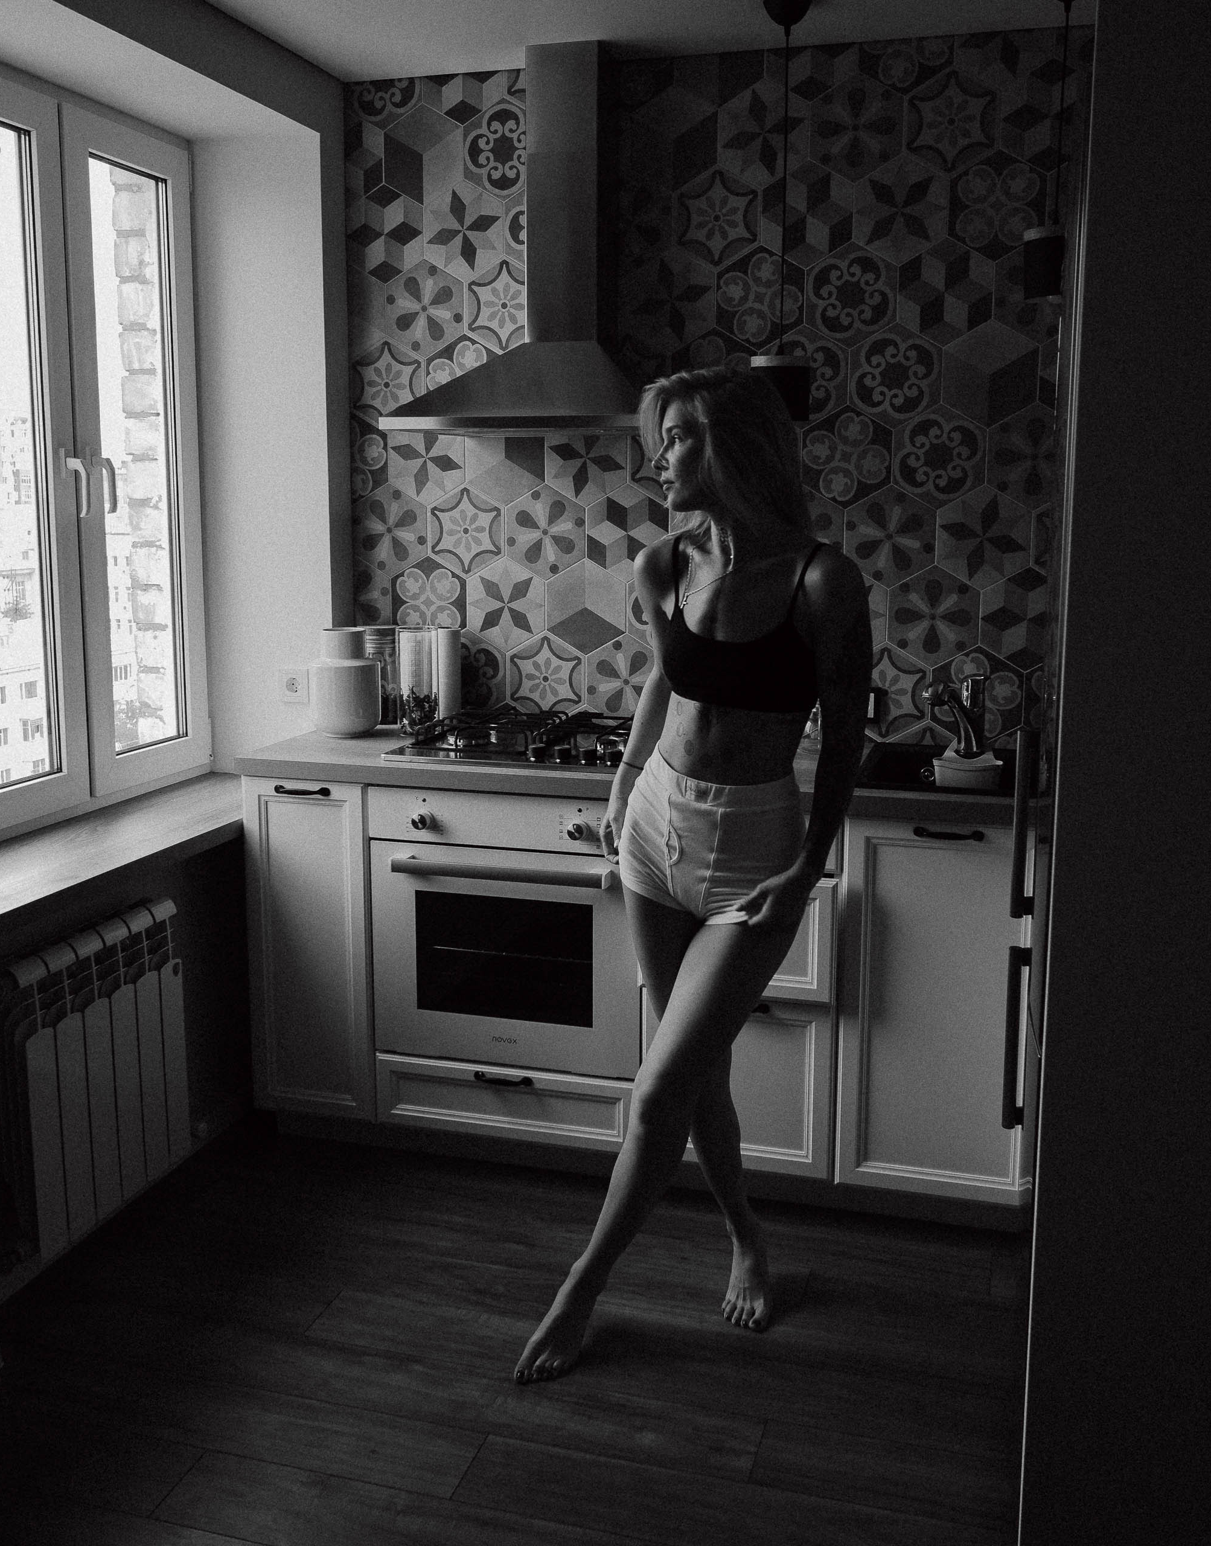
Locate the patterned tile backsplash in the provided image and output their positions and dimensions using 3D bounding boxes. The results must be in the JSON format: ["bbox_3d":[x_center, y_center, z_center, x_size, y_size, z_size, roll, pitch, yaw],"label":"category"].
[{"bbox_3d":[0.197,-0.865,3.240,1.755,1.560,0.020,3,9,16],"label":"patterned tile backsplash"}]

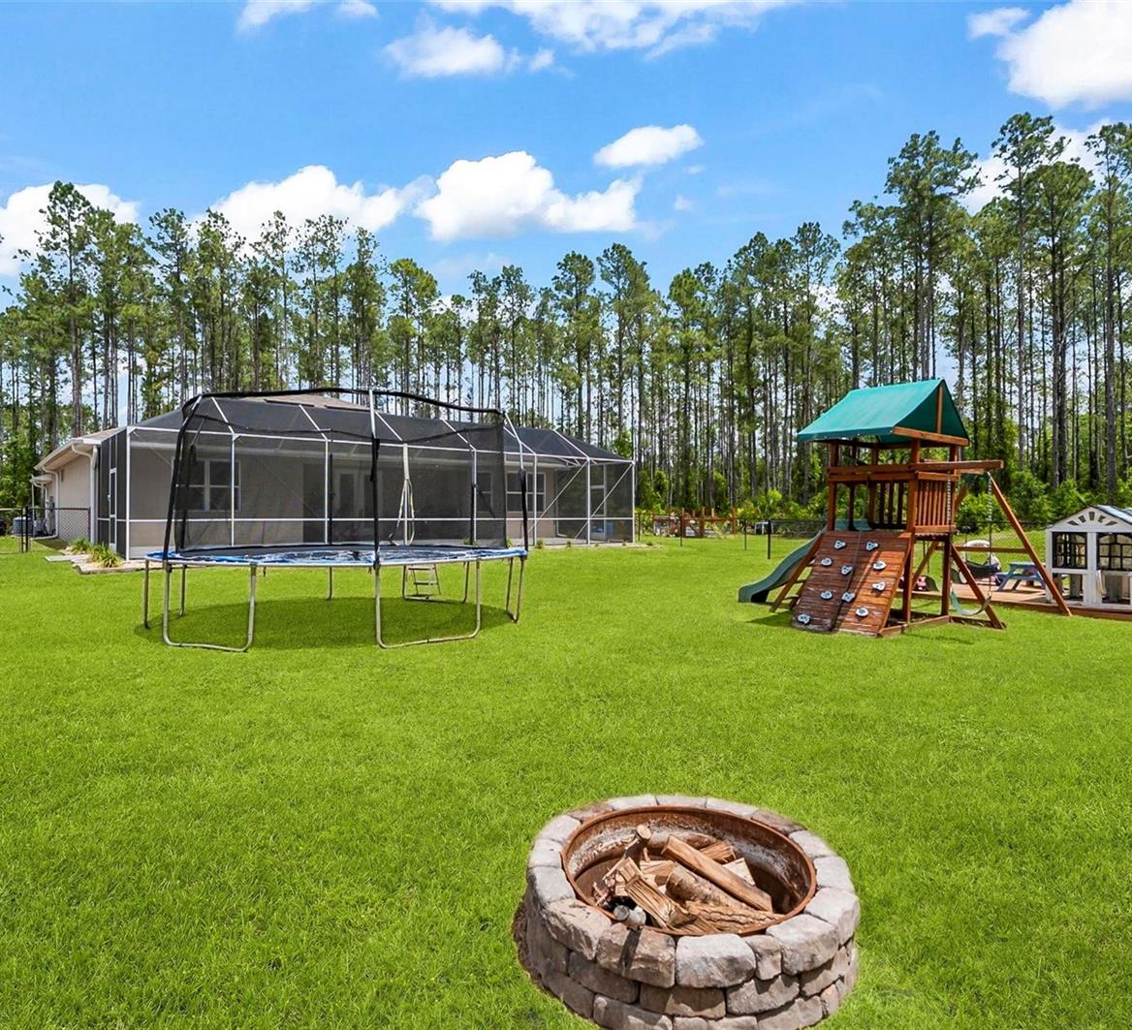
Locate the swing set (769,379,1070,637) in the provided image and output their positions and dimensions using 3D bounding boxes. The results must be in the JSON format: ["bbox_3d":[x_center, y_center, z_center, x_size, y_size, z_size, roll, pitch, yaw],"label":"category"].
[{"bbox_3d":[4.807,-0.127,9.902,4.100,3.150,3.350,0,0,-39],"label":"swing set"}]

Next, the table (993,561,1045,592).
[{"bbox_3d":[8.175,1.097,12.092,0.880,0.490,0.870,0,0,-39],"label":"table"}]

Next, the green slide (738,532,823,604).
[{"bbox_3d":[3.708,0.772,10.748,0.550,1.360,2.150,0,0,-39],"label":"green slide"}]

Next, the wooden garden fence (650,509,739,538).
[{"bbox_3d":[7.000,0.380,37.600,2.600,1.600,3.600,0,0,-38],"label":"wooden garden fence"}]

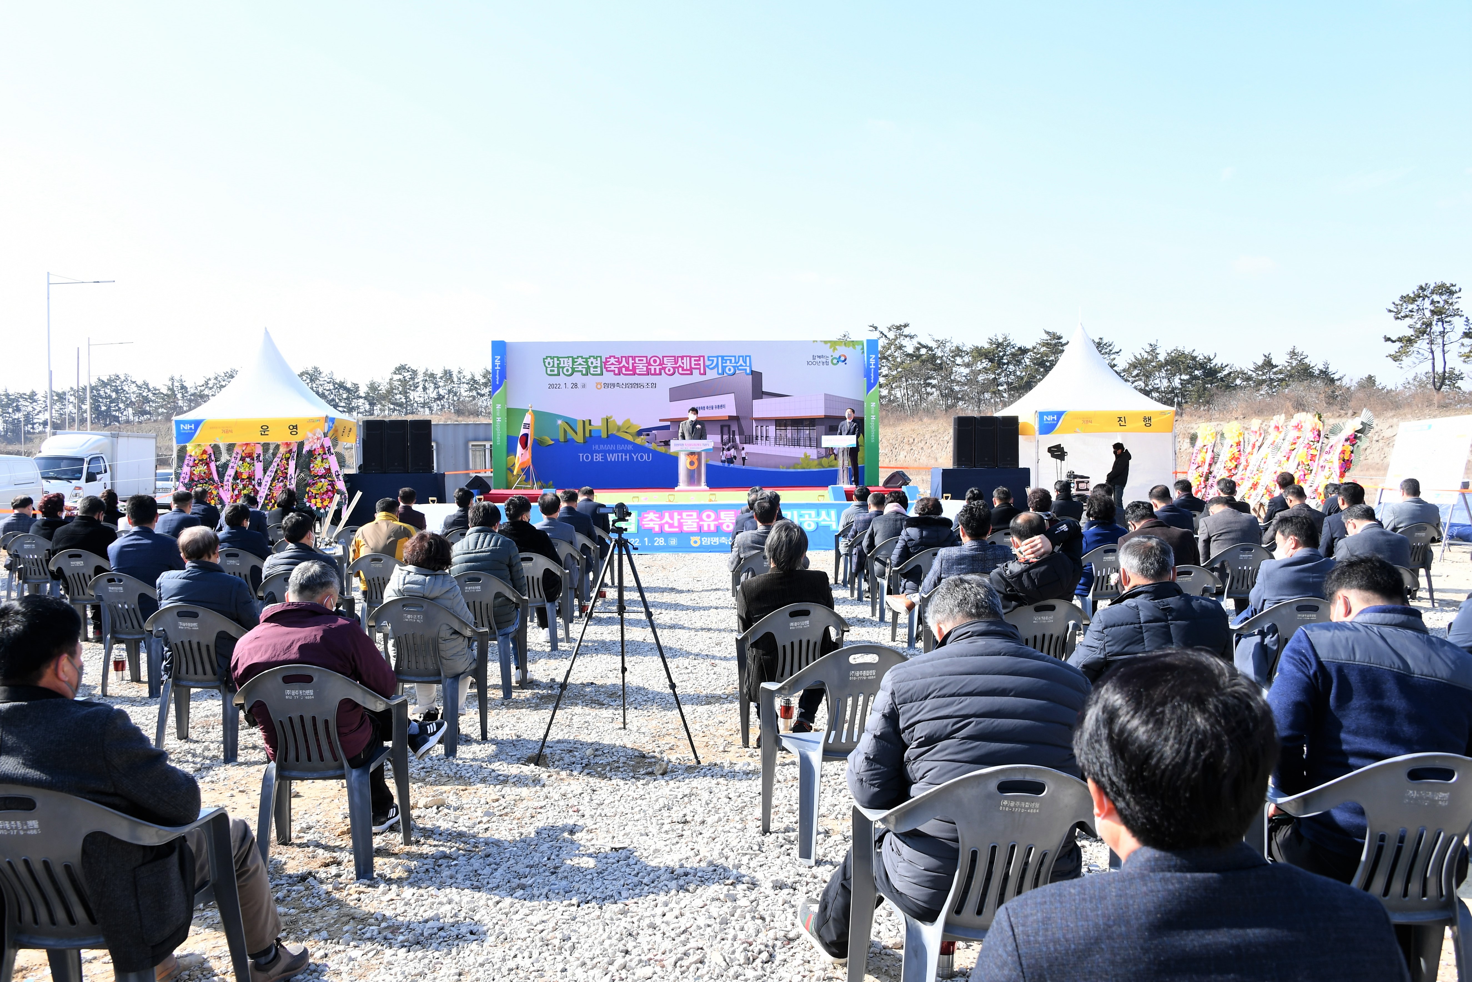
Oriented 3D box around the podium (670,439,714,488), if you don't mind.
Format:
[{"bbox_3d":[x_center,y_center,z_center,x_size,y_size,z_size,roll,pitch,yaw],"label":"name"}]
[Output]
[{"bbox_3d":[-0.967,-0.569,25.200,0.930,1.090,0.500,0,2,0],"label":"podium"}]

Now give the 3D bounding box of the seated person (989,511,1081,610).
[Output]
[{"bbox_3d":[1.481,0.689,6.003,0.540,1.200,0.840,0,2,-5],"label":"seated person"}]

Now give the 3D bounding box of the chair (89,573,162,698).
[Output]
[{"bbox_3d":[-3.758,0.884,7.245,0.555,0.780,0.530,0,2,9],"label":"chair"}]

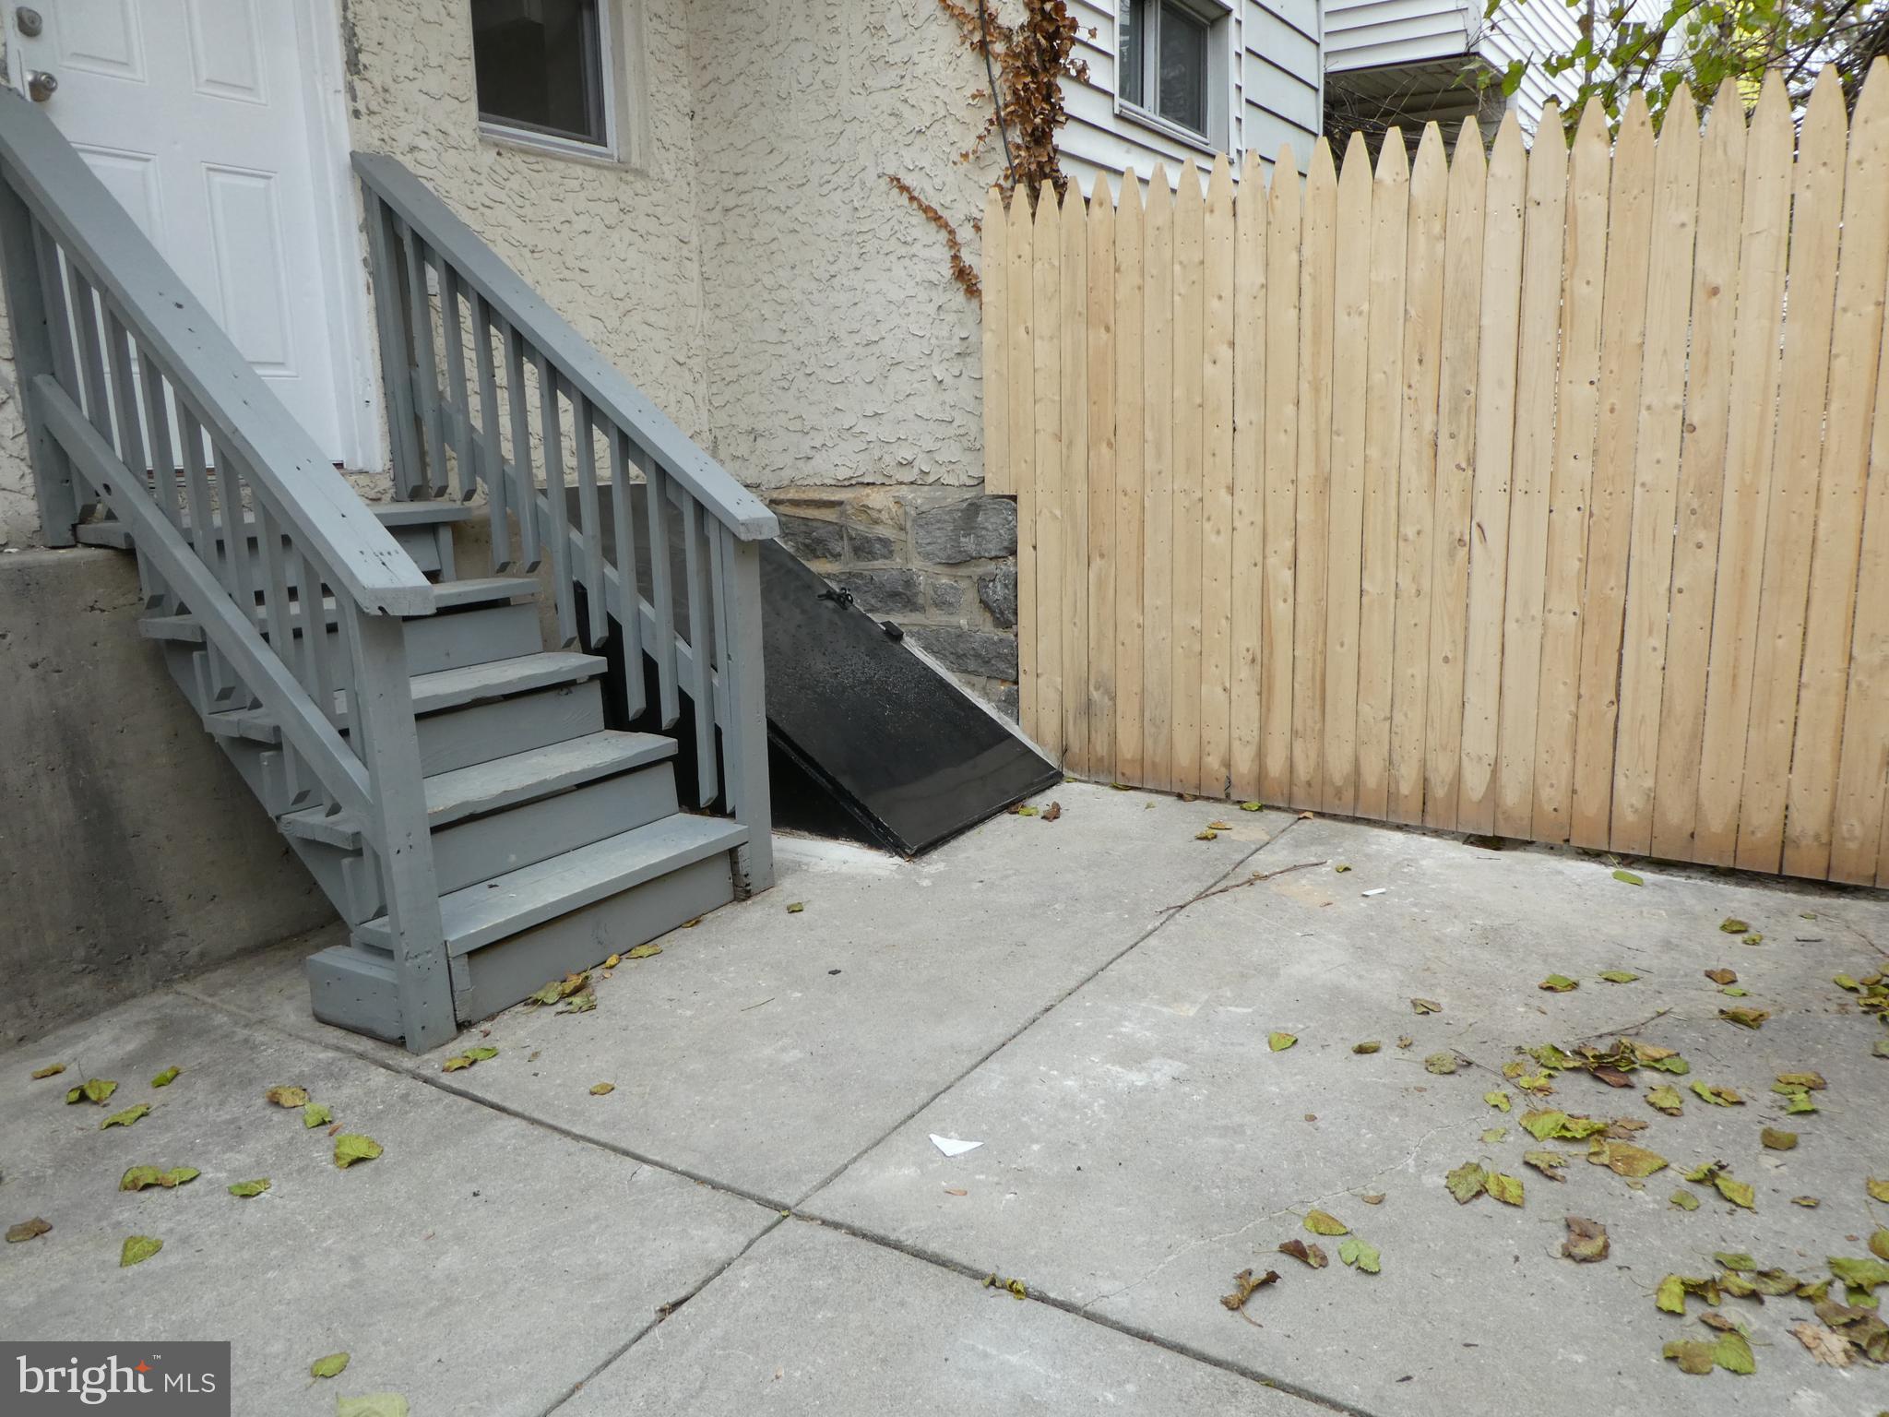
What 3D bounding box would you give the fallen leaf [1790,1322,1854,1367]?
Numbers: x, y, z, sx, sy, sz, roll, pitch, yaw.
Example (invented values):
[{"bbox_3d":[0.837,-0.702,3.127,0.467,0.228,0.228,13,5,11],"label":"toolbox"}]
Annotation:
[{"bbox_3d":[0.993,0.714,1.470,0.048,0.016,0.060,-1,10,4],"label":"fallen leaf"}]

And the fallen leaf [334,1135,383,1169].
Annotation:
[{"bbox_3d":[-0.889,0.665,1.987,0.067,0.022,0.085,-6,11,-25],"label":"fallen leaf"}]

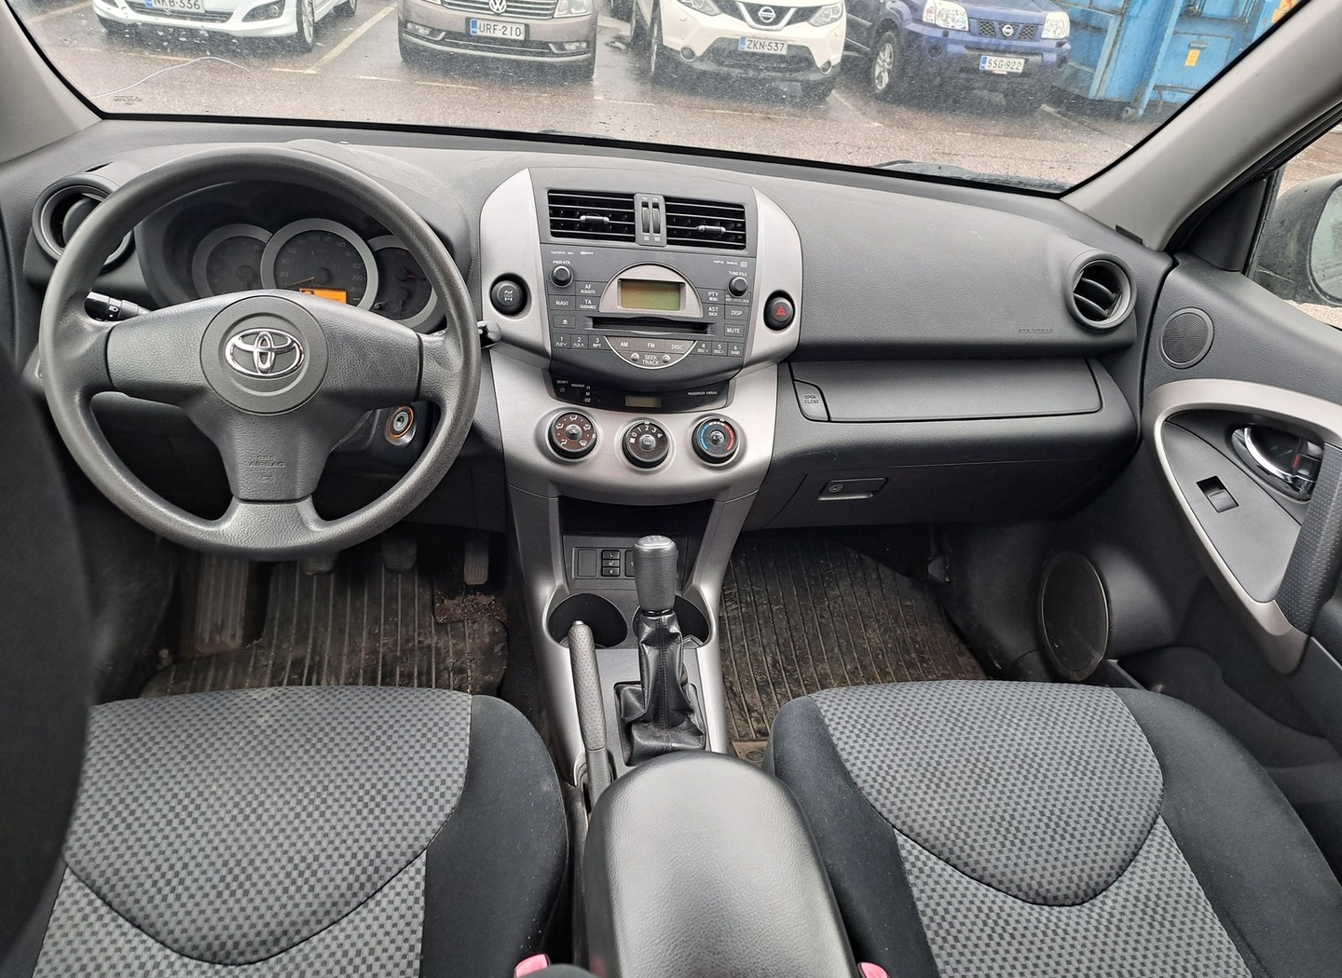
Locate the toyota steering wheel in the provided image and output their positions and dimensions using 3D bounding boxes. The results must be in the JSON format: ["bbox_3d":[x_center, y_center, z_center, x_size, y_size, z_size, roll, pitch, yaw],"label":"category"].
[{"bbox_3d":[-0.368,-0.122,0.866,0.376,0.376,0.095,0,4,-11],"label":"toyota steering wheel"}]

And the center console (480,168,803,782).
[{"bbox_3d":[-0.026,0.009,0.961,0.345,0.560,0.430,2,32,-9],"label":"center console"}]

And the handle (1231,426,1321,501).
[{"bbox_3d":[0.670,-0.027,1.030,0.037,0.057,0.110,-2,33,-15],"label":"handle"}]

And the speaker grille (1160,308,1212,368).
[{"bbox_3d":[0.642,-0.188,1.160,0.013,0.077,0.077,3,31,-23],"label":"speaker grille"}]

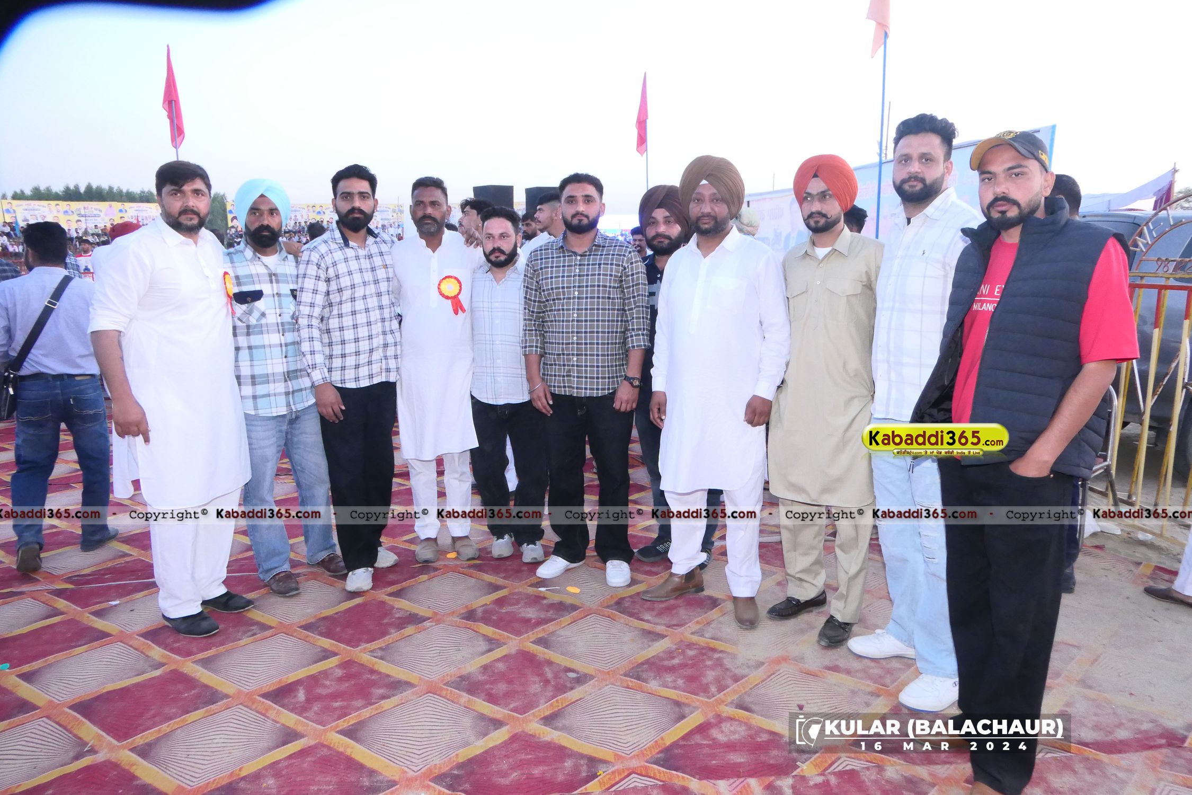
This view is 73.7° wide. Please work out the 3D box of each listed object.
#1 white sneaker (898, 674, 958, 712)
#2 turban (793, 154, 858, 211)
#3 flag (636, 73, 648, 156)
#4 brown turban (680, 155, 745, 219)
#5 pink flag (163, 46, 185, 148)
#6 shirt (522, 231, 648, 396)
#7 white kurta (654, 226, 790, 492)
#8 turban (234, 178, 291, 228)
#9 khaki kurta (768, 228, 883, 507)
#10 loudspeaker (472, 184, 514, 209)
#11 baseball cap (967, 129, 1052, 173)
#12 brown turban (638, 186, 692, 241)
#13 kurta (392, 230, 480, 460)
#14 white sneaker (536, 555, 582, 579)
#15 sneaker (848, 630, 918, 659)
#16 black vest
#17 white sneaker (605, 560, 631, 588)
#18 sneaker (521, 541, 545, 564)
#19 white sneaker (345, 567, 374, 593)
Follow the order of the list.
[{"bbox_3d":[1.074,0.903,2.513,0.288,0.107,0.106,-7,13,-27],"label":"white sneaker"},{"bbox_3d":[0.798,-0.745,2.761,0.220,0.205,0.250,7,9,34],"label":"turban"},{"bbox_3d":[0.609,-3.772,10.600,0.170,1.100,0.170,-1,10,0],"label":"flag"},{"bbox_3d":[0.441,-0.798,3.013,0.245,0.215,0.265,1,10,11],"label":"brown turban"},{"bbox_3d":[-4.725,-3.365,8.900,0.240,1.100,0.200,-1,10,0],"label":"pink flag"},{"bbox_3d":[-0.046,-0.366,3.454,0.520,0.690,0.270,0,10,4],"label":"shirt"},{"bbox_3d":[0.496,-0.150,3.125,0.500,0.990,0.310,3,11,21],"label":"white kurta"},{"bbox_3d":[-1.381,-0.800,3.282,0.225,0.205,0.250,-7,9,-28],"label":"turban"},{"bbox_3d":[0.856,-0.114,2.950,0.300,1.010,0.480,-10,14,-43],"label":"khaki kurta"},{"bbox_3d":[-1.422,-2.630,11.337,0.410,0.720,0.400,-6,11,-26],"label":"loudspeaker"},{"bbox_3d":[1.006,-0.597,1.927,0.168,0.120,0.255,4,10,38],"label":"baseball cap"},{"bbox_3d":[0.299,-0.798,3.429,0.225,0.215,0.250,2,7,14],"label":"brown turban"},{"bbox_3d":[-0.738,-0.243,3.662,0.460,1.000,0.280,-2,10,-6],"label":"kurta"},{"bbox_3d":[-0.161,0.718,3.557,0.106,0.107,0.288,9,15,41],"label":"white sneaker"},{"bbox_3d":[1.033,0.847,2.802,0.288,0.107,0.106,0,11,6],"label":"sneaker"},{"bbox_3d":[1.069,-0.152,2.020,0.330,0.670,0.490,-7,12,-31],"label":"black vest"},{"bbox_3d":[0.095,0.729,3.479,0.106,0.107,0.288,-1,11,-2],"label":"white sneaker"},{"bbox_3d":[-0.293,0.685,3.735,0.106,0.107,0.288,-2,11,-5],"label":"sneaker"},{"bbox_3d":[-1.028,0.746,3.514,0.110,0.120,0.290,-2,10,-7],"label":"white sneaker"}]

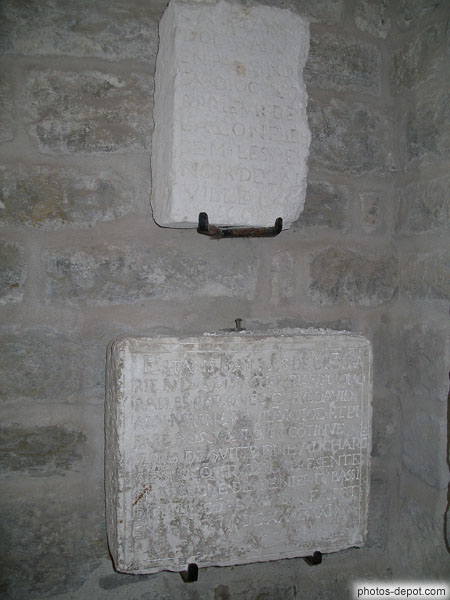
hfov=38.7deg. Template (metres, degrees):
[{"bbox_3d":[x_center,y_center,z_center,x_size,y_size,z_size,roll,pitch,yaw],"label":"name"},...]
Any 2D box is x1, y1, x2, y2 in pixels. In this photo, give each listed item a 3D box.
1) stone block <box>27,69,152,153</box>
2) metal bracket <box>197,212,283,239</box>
[{"bbox_3d":[-0.372,-0.500,1.782,0.345,0.220,0.130,0,0,-16],"label":"stone block"},{"bbox_3d":[0.026,-0.197,1.725,0.220,0.060,0.120,0,0,-16],"label":"metal bracket"}]

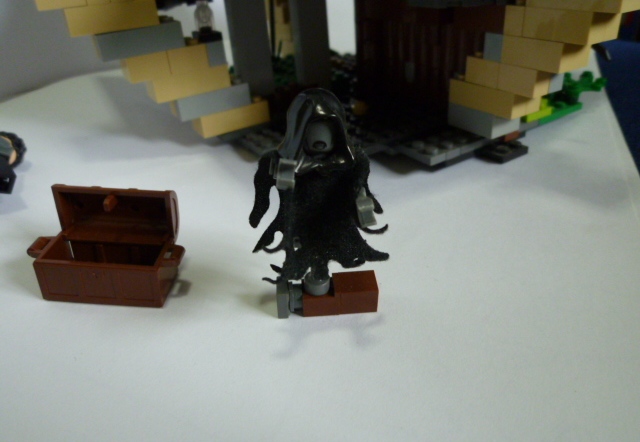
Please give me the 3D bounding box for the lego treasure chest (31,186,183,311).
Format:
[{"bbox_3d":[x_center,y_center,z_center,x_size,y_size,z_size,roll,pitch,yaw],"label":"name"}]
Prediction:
[{"bbox_3d":[-0.058,0.005,0.130,0.041,0.028,0.022,3,29,0],"label":"lego treasure chest"}]

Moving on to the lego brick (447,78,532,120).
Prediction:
[{"bbox_3d":[0.066,-0.050,0.184,0.008,0.010,0.032,-20,33,-23],"label":"lego brick"}]

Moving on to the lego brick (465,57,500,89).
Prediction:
[{"bbox_3d":[0.067,-0.059,0.179,0.011,0.010,0.016,-20,33,-23],"label":"lego brick"}]

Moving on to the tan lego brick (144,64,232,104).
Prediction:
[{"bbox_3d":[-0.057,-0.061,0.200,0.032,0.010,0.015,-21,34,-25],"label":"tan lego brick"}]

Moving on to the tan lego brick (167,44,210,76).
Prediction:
[{"bbox_3d":[-0.057,-0.070,0.196,0.016,0.010,0.015,-20,33,-23],"label":"tan lego brick"}]

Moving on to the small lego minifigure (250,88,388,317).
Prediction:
[{"bbox_3d":[0.000,-0.007,0.110,0.034,0.048,0.018,-7,31,-7],"label":"small lego minifigure"}]

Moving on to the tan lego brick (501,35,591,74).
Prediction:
[{"bbox_3d":[0.078,-0.059,0.160,0.016,0.010,0.024,-20,33,-23],"label":"tan lego brick"}]

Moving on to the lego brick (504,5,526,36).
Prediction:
[{"bbox_3d":[0.071,-0.070,0.161,0.010,0.010,0.008,-20,33,-23],"label":"lego brick"}]

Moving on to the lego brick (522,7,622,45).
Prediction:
[{"bbox_3d":[0.081,-0.064,0.149,0.016,0.010,0.024,-20,33,-23],"label":"lego brick"}]

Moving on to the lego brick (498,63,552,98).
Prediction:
[{"bbox_3d":[0.074,-0.052,0.167,0.008,0.010,0.016,-20,33,-23],"label":"lego brick"}]

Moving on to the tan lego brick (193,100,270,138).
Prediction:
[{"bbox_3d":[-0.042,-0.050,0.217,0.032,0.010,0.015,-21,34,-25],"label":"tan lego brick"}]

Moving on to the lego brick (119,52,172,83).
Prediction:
[{"bbox_3d":[-0.072,-0.065,0.190,0.016,0.010,0.016,-20,33,-23],"label":"lego brick"}]

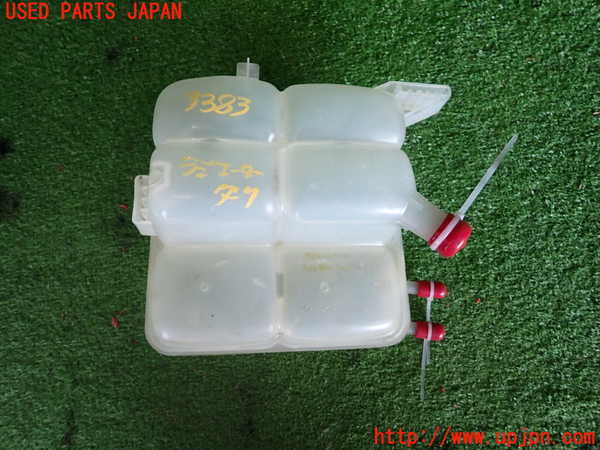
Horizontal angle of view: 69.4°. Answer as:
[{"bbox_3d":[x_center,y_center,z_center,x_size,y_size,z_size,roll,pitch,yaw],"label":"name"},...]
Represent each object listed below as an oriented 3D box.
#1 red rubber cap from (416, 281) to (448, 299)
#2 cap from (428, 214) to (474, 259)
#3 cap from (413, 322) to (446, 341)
[{"bbox_3d":[0.116,0.057,0.380,0.028,0.015,0.015,5,65,3],"label":"red rubber cap"},{"bbox_3d":[0.135,0.010,0.390,0.036,0.036,0.027,-42,74,-17],"label":"cap"},{"bbox_3d":[0.111,0.091,0.372,0.027,0.015,0.015,5,65,3],"label":"cap"}]

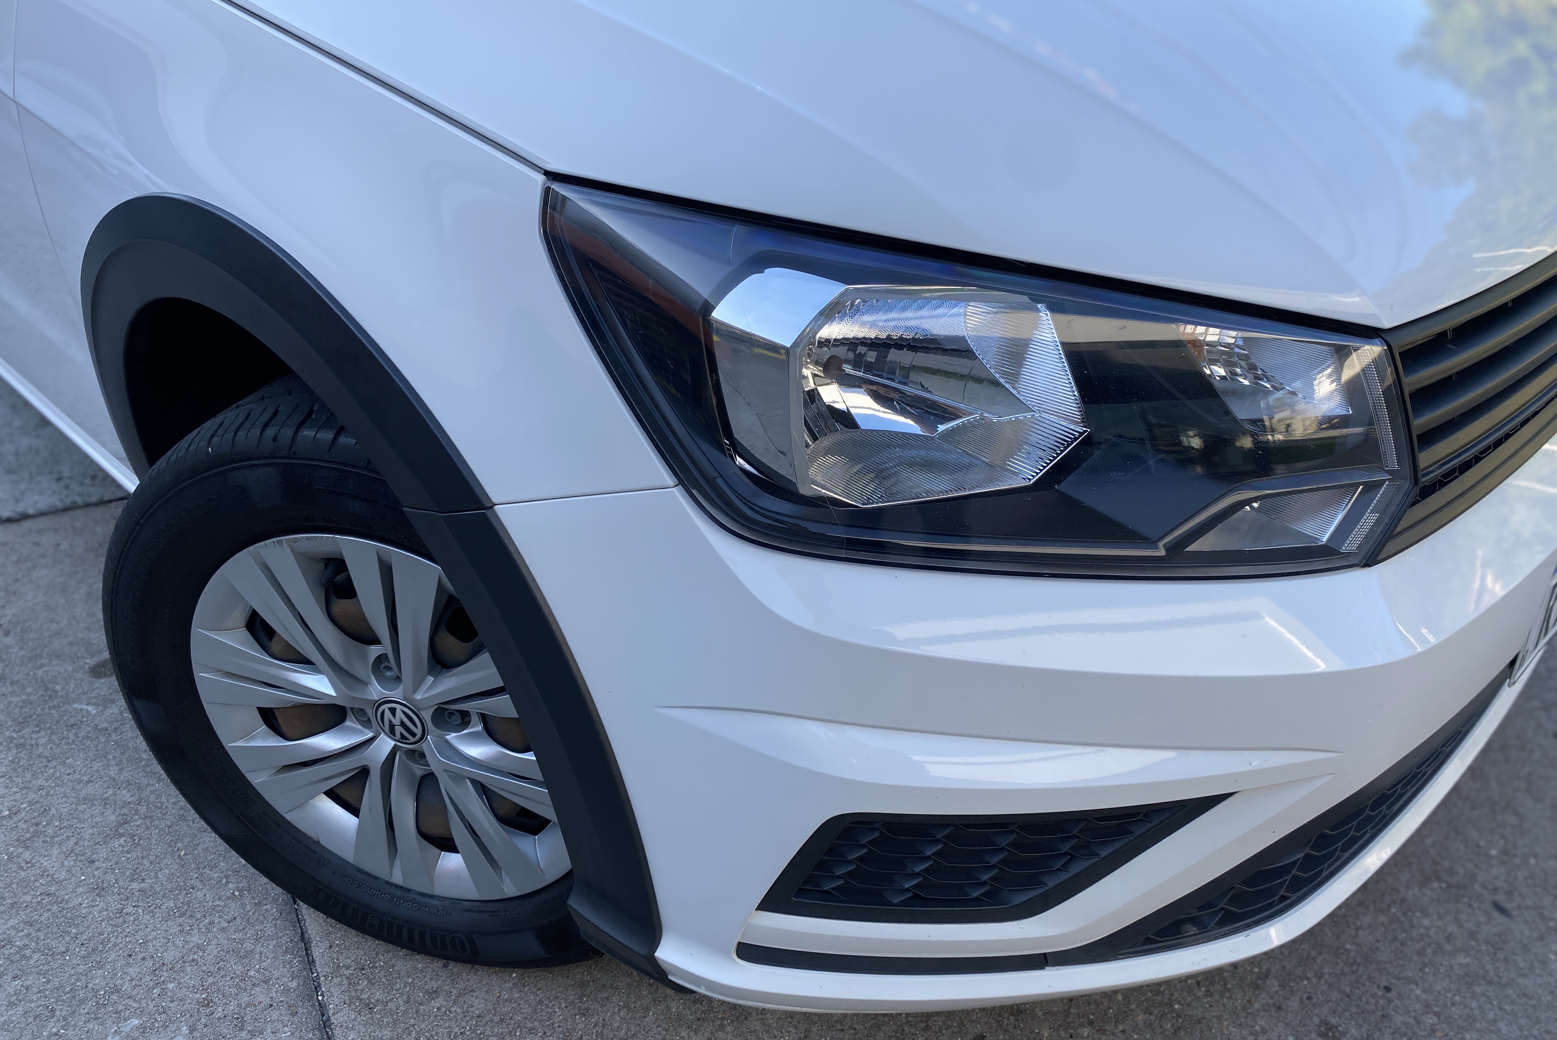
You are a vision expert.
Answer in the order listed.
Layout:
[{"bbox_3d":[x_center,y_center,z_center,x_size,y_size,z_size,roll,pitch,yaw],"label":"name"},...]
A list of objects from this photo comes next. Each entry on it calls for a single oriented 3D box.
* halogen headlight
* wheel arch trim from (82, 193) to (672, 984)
[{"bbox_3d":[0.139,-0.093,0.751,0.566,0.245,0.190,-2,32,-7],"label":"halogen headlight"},{"bbox_3d":[-0.351,0.009,0.937,0.790,0.500,0.115,27,40,34],"label":"wheel arch trim"}]

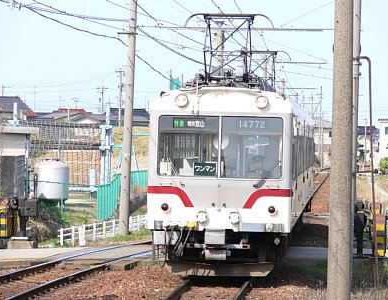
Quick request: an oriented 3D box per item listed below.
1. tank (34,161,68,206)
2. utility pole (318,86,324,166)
[{"bbox_3d":[-5.097,1.175,86.500,1.230,1.600,1.230,1,0,0],"label":"tank"},{"bbox_3d":[12.934,-2.333,245.000,0.600,8.200,0.400,1,0,0],"label":"utility pole"}]

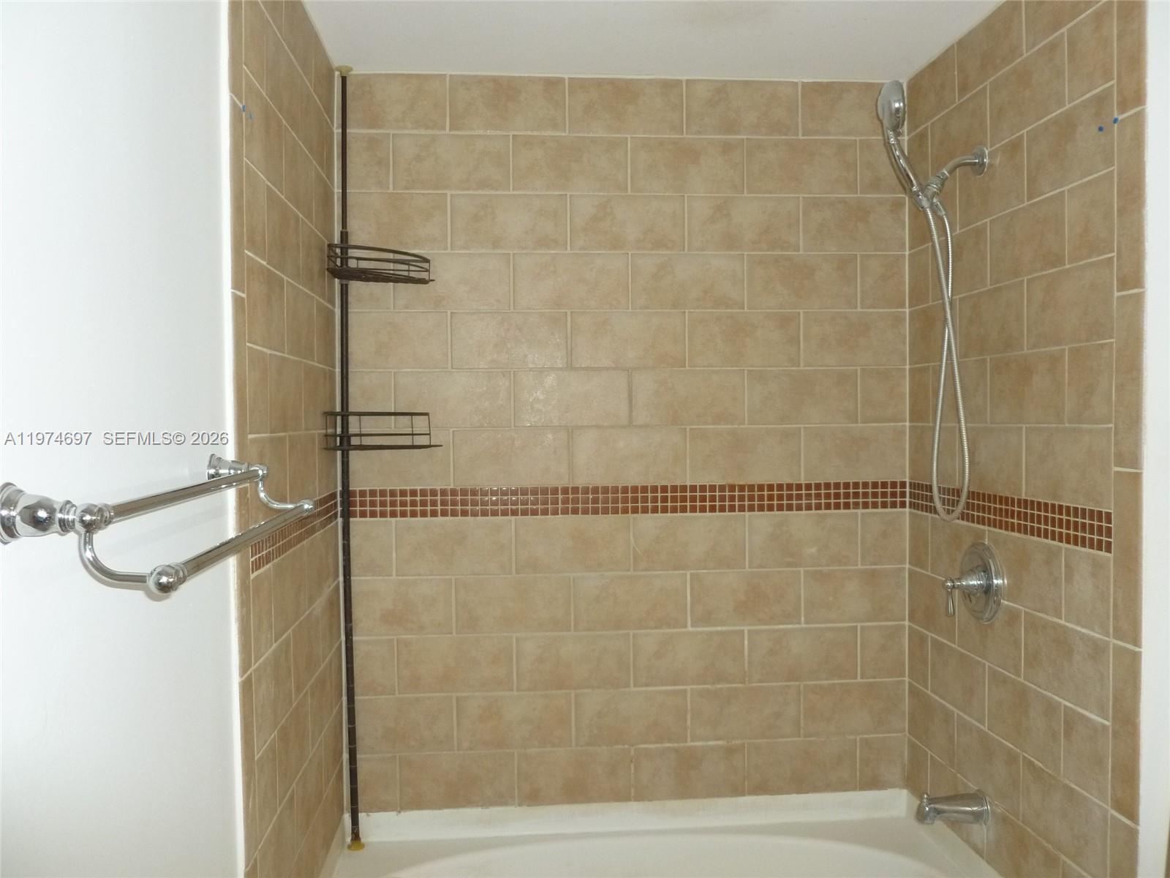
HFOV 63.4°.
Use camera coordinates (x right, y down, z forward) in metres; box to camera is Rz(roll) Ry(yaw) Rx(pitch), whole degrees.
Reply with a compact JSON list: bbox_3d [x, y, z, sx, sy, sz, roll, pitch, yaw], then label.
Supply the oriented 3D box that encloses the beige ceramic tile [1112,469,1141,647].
[{"bbox_3d":[0.951,0.208,1.651,0.010,0.301,0.075,-1,1,-5],"label":"beige ceramic tile"}]

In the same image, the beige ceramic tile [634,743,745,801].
[{"bbox_3d":[0.276,0.874,2.493,0.296,0.142,0.010,-1,1,-5],"label":"beige ceramic tile"}]

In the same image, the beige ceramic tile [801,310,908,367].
[{"bbox_3d":[0.724,-0.270,2.548,0.288,0.149,0.010,-1,1,-5],"label":"beige ceramic tile"}]

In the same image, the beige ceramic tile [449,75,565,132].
[{"bbox_3d":[-0.198,-0.855,2.429,0.297,0.141,0.010,-1,1,-5],"label":"beige ceramic tile"}]

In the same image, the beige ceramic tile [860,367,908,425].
[{"bbox_3d":[0.794,-0.114,2.523,0.126,0.145,0.010,-1,1,-5],"label":"beige ceramic tile"}]

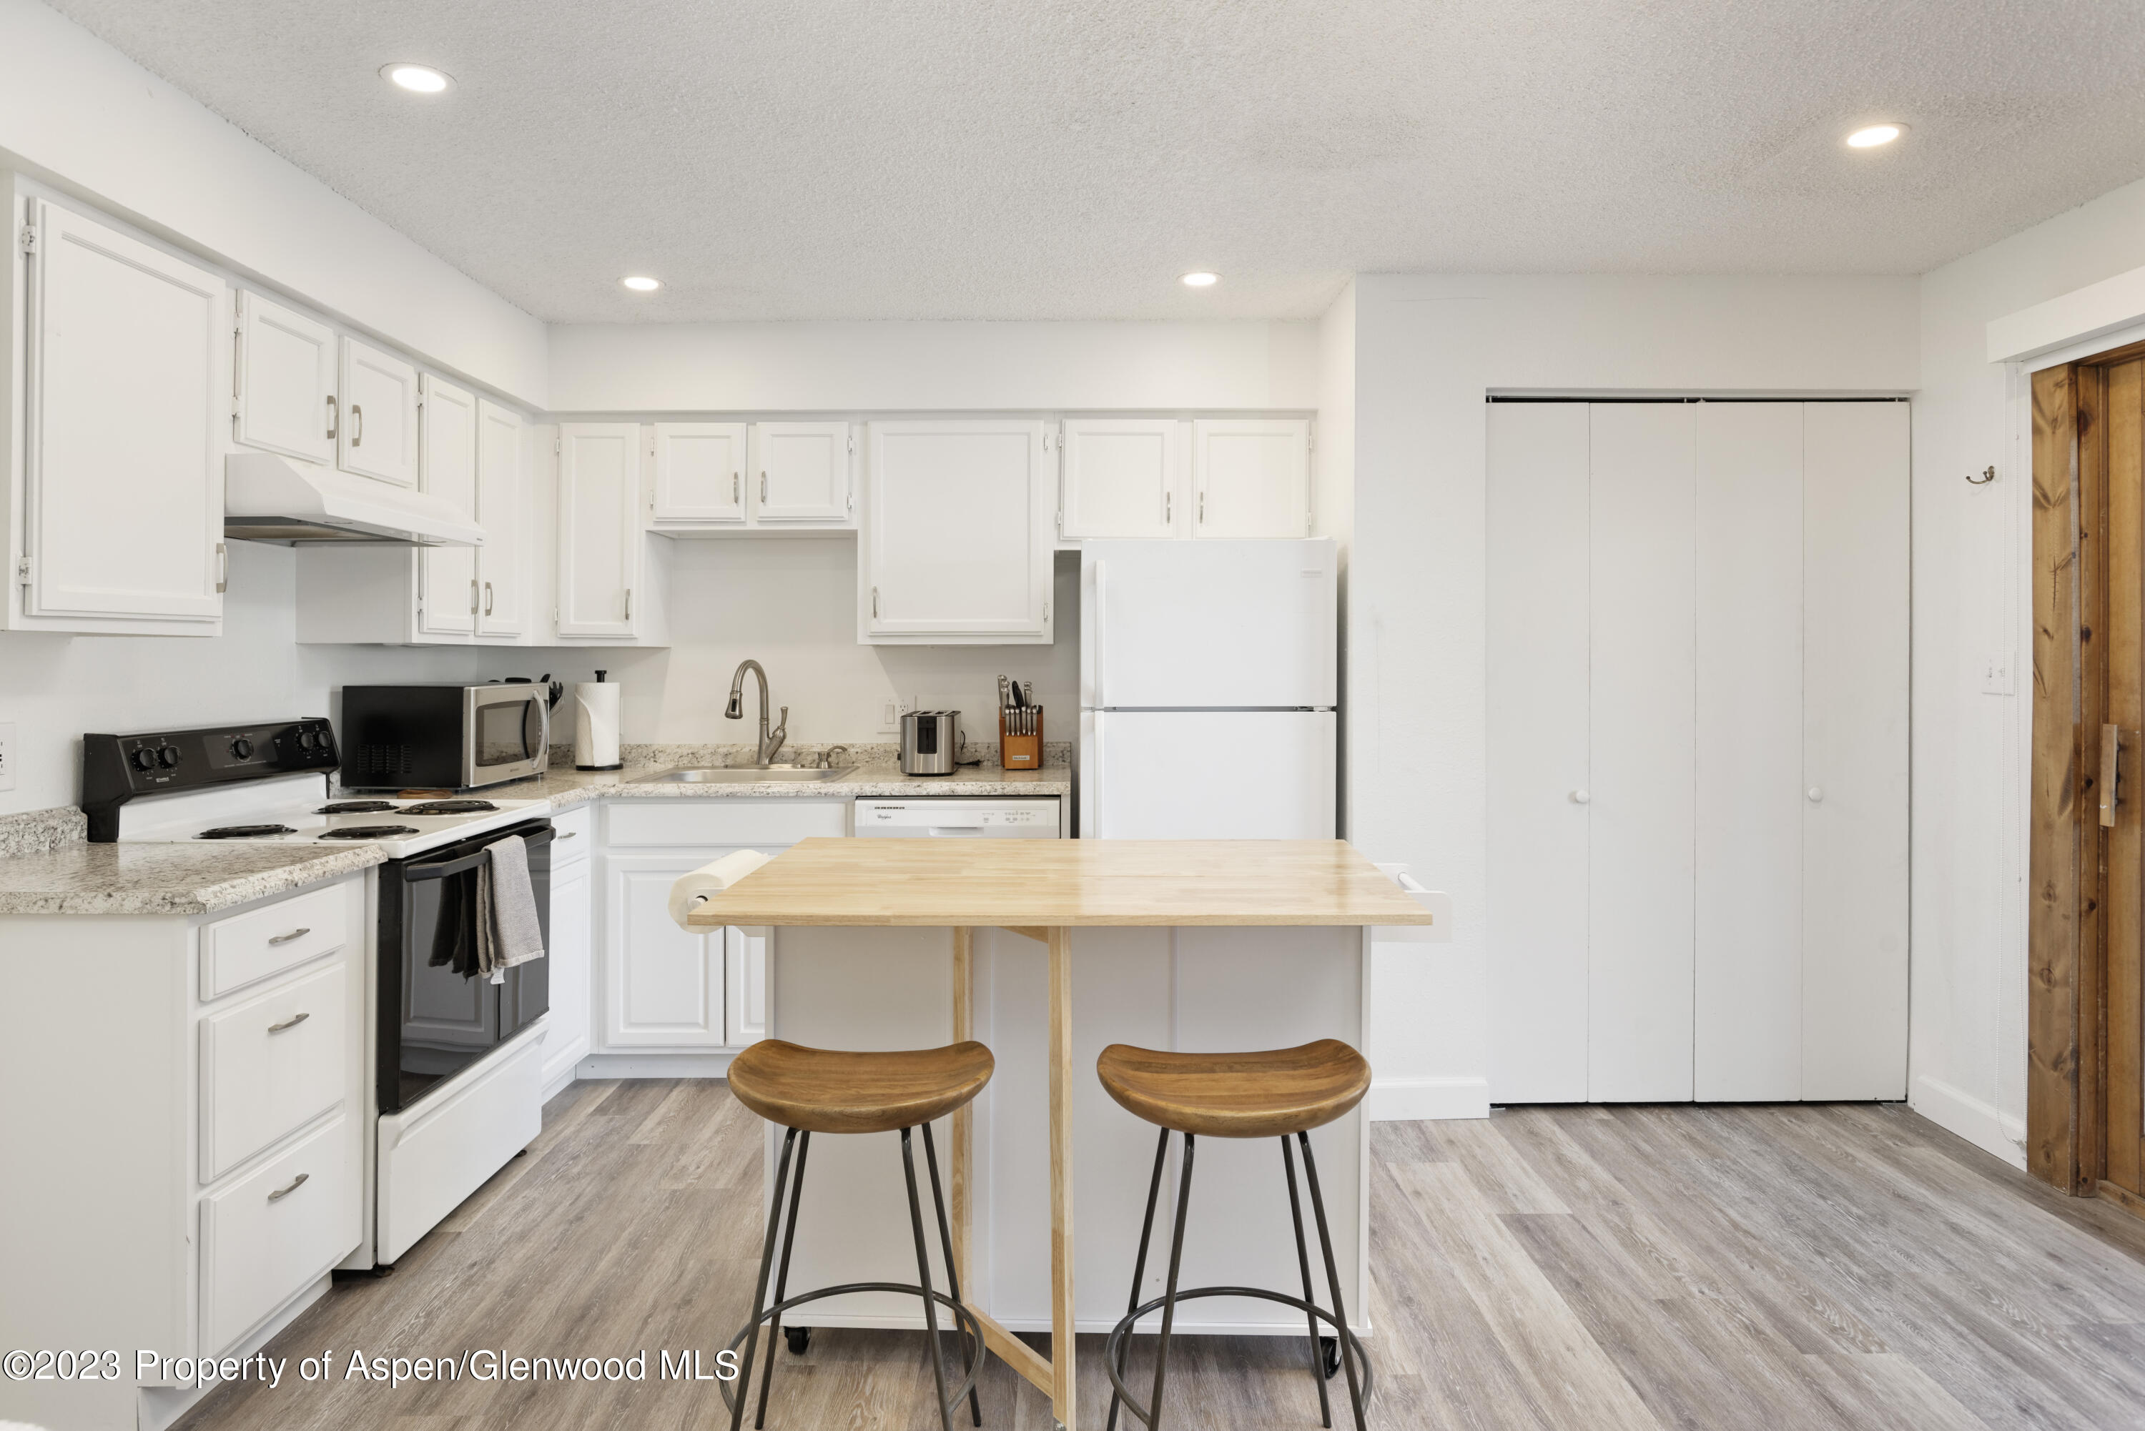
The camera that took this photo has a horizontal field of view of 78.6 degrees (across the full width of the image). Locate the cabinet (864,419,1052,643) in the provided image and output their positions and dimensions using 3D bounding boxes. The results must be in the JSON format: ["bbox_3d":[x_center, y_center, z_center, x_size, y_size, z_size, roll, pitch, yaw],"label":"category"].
[{"bbox_3d":[-0.375,-0.601,4.360,0.615,0.735,0.325,0,1,0],"label":"cabinet"}]

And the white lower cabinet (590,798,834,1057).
[{"bbox_3d":[-1.054,0.623,4.190,0.750,0.770,0.580,0,1,0],"label":"white lower cabinet"}]

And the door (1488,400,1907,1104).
[{"bbox_3d":[1.790,0.106,3.775,1.200,2.015,0.040,0,1,0],"label":"door"}]

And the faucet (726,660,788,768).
[{"bbox_3d":[-1.032,-0.003,4.300,0.130,0.365,0.260,0,1,11],"label":"faucet"}]

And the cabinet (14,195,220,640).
[{"bbox_3d":[-1.919,-0.536,2.470,0.305,0.735,0.540,0,1,0],"label":"cabinet"}]

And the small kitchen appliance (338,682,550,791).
[{"bbox_3d":[-1.825,0.059,3.865,0.385,0.295,0.490,0,1,0],"label":"small kitchen appliance"}]

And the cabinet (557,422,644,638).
[{"bbox_3d":[-1.500,-0.601,4.350,0.290,0.720,0.325,0,1,0],"label":"cabinet"}]

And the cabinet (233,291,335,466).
[{"bbox_3d":[-1.850,-0.723,2.825,0.335,0.345,0.385,0,1,0],"label":"cabinet"}]

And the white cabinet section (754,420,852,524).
[{"bbox_3d":[-0.864,-0.784,4.345,0.319,0.340,0.310,0,2,0],"label":"white cabinet section"}]

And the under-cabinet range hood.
[{"bbox_3d":[-1.770,-0.486,3.020,0.500,0.140,0.760,0,1,0],"label":"under-cabinet range hood"}]

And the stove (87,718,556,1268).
[{"bbox_3d":[-1.738,0.596,3.170,0.690,1.140,0.765,0,1,0],"label":"stove"}]

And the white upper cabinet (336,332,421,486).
[{"bbox_3d":[-1.924,-0.760,3.345,0.305,0.345,0.375,0,1,0],"label":"white upper cabinet"}]

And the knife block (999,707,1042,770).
[{"bbox_3d":[-0.170,0.075,4.370,0.135,0.215,0.145,0,1,0],"label":"knife block"}]

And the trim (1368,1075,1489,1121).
[{"bbox_3d":[0.993,1.077,3.690,0.360,0.124,0.017,0,1,1],"label":"trim"}]

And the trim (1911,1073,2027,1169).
[{"bbox_3d":[2.412,1.081,3.520,0.018,0.115,0.460,0,1,0],"label":"trim"}]

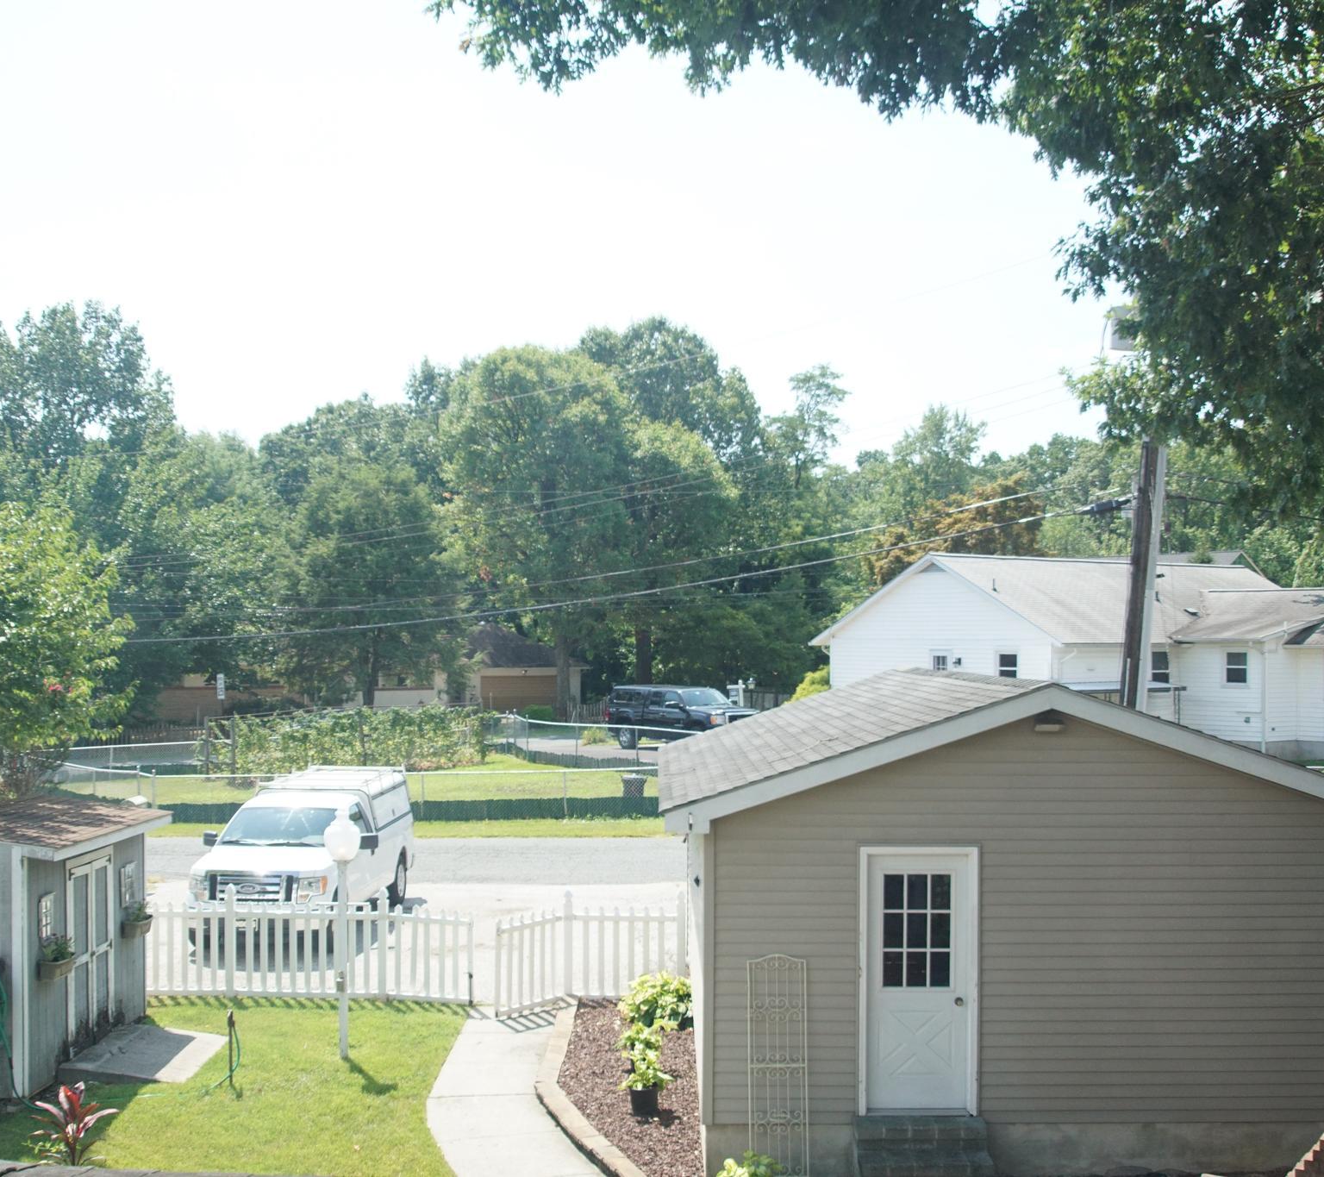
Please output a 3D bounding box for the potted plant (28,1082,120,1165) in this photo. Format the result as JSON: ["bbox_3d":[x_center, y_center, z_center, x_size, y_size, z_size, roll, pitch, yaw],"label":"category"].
[{"bbox_3d":[-4.770,4.370,14.300,0.680,0.750,0.640,0,-1,0],"label":"potted plant"}]

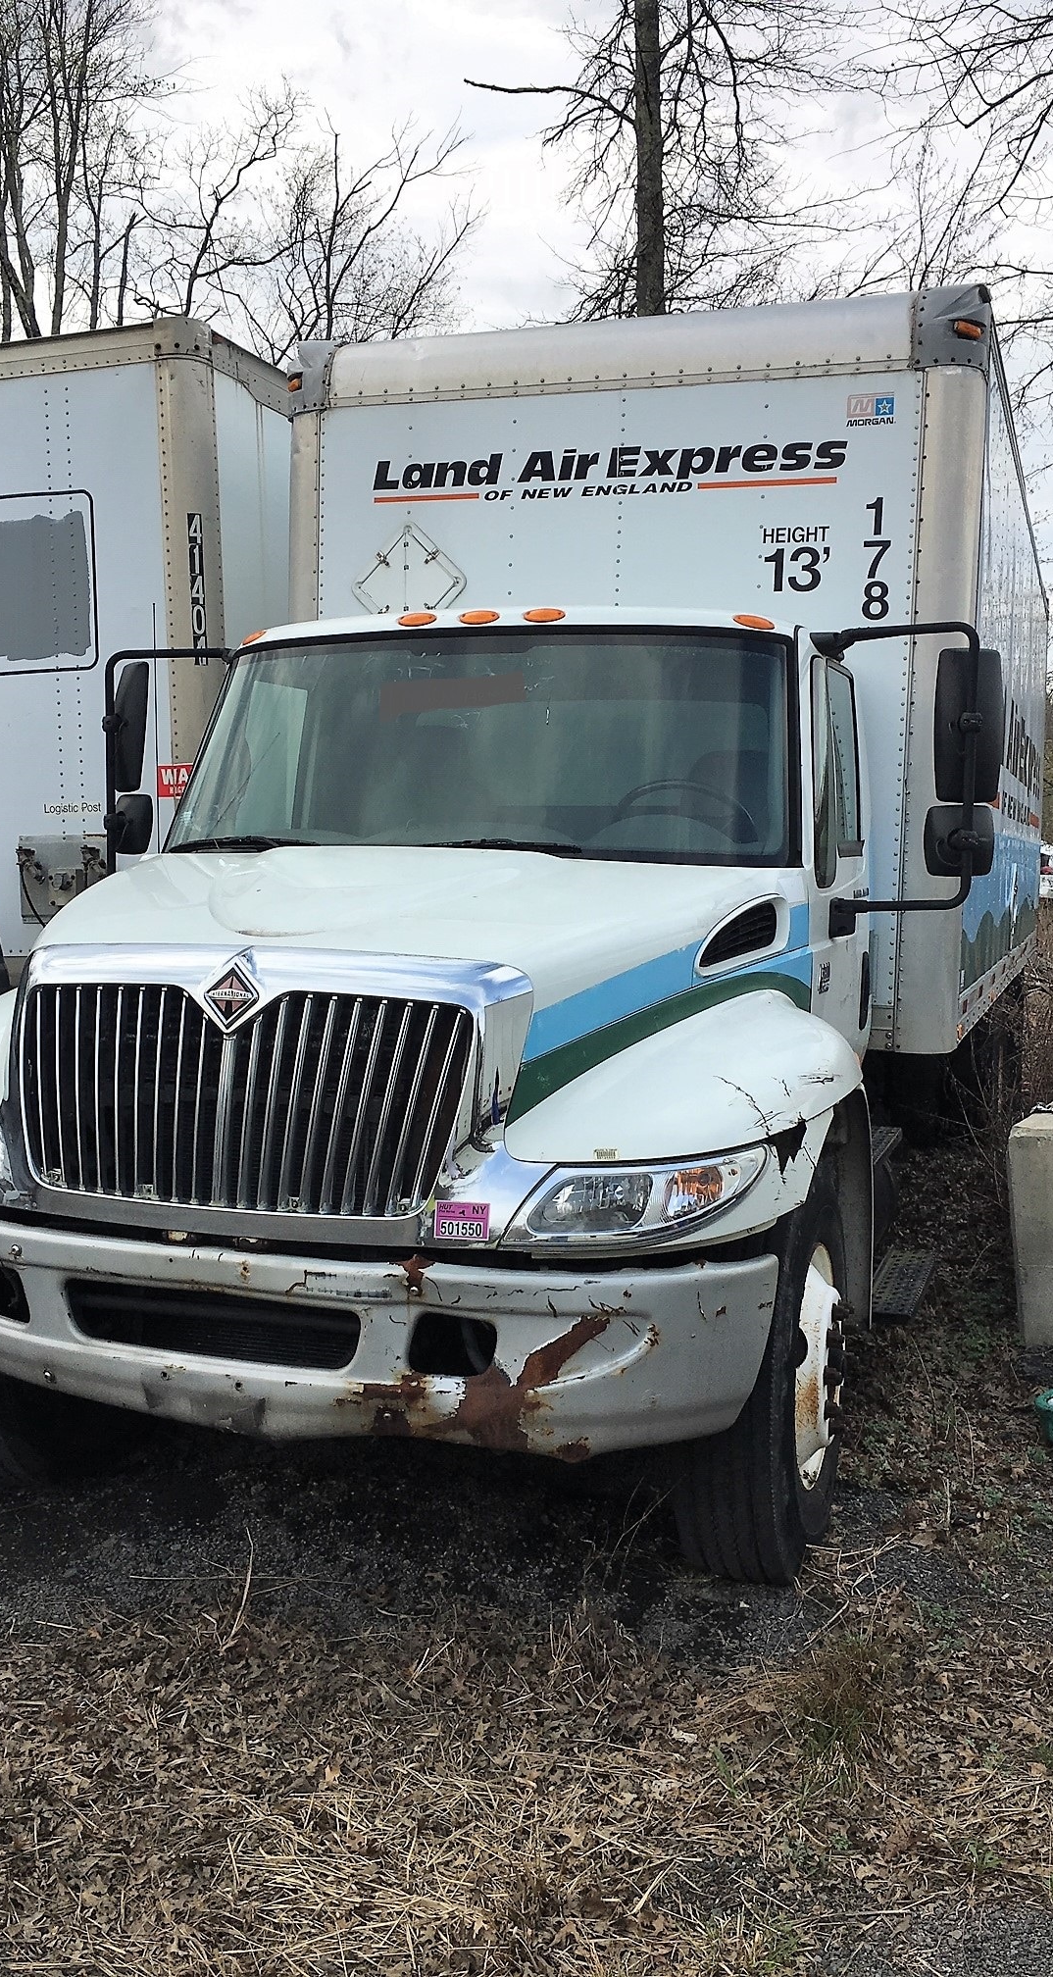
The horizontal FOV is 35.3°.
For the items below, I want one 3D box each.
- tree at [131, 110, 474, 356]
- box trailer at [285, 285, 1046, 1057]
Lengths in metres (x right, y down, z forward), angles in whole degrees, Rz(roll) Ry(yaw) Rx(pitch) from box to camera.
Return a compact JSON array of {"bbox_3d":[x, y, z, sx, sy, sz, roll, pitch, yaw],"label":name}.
[{"bbox_3d":[-3.120,-5.836,22.413,4.988,11.687,4.988,1,4,0],"label":"tree"},{"bbox_3d":[1.537,-1.367,9.673,2.590,2.600,7.950,3,4,19],"label":"box trailer"}]

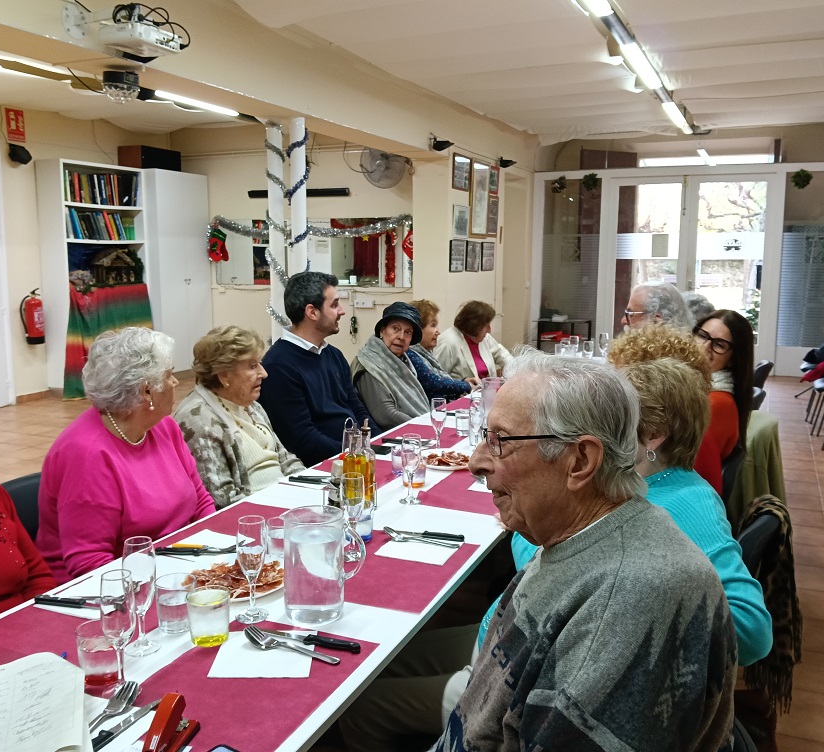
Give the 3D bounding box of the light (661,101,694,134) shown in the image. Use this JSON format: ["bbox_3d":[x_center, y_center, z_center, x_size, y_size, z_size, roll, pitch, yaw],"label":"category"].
[{"bbox_3d":[2.727,-2.653,8.004,0.110,0.090,1.650,4,10,24],"label":"light"}]

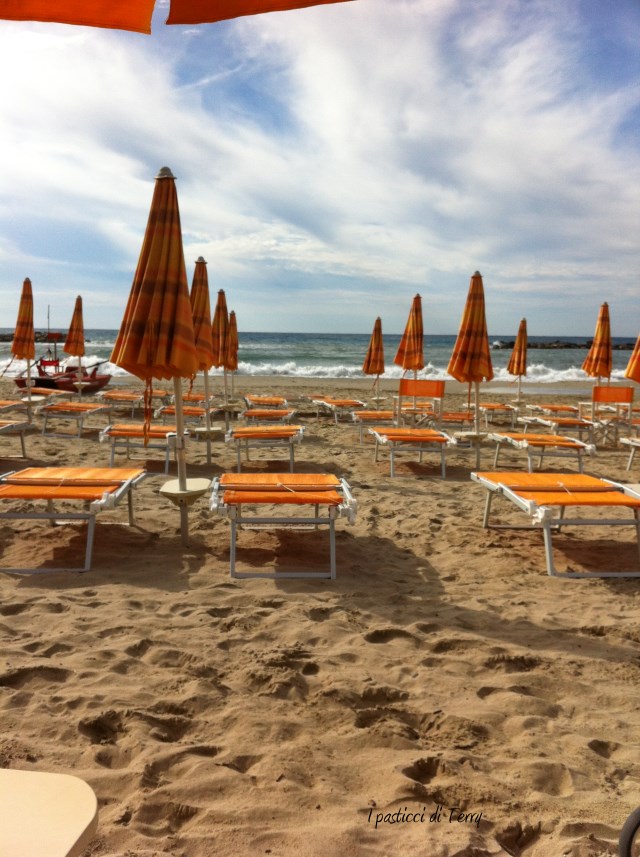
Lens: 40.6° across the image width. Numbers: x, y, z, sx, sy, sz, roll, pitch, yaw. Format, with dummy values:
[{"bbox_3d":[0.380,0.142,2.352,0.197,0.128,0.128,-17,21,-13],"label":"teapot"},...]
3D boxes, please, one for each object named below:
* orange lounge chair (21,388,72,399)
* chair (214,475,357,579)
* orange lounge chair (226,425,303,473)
[{"bbox_3d":[-5.389,-0.530,17.036,0.740,0.400,1.420,1,6,0],"label":"orange lounge chair"},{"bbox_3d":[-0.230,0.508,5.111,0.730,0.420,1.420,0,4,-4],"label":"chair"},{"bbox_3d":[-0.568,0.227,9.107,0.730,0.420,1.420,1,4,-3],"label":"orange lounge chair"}]

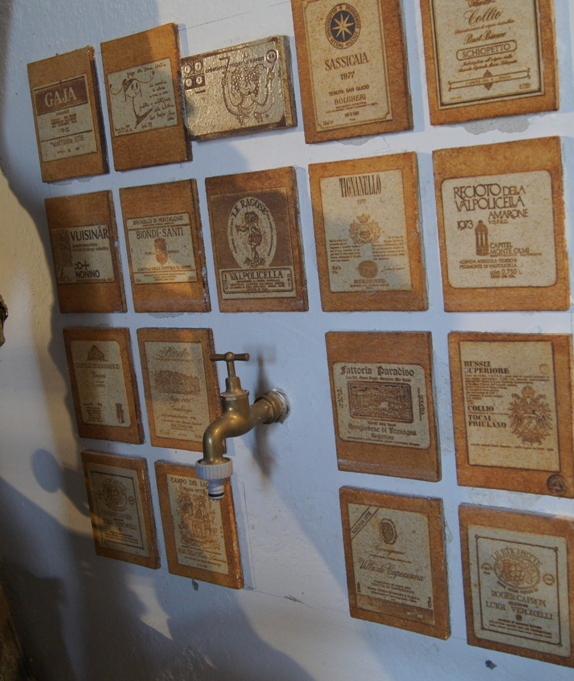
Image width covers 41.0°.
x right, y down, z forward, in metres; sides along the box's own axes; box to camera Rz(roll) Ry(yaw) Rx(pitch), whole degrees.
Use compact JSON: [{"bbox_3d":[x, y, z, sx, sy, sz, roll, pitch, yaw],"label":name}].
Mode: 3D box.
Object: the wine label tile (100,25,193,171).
[{"bbox_3d":[-0.165,-0.280,0.900,0.115,0.151,0.009,0,10,33],"label":"wine label tile"}]

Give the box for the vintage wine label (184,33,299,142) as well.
[{"bbox_3d":[-0.054,-0.270,0.830,0.134,0.091,0.010,2,11,33],"label":"vintage wine label"}]

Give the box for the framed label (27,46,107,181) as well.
[{"bbox_3d":[-0.294,-0.298,1.028,0.121,0.161,0.010,1,11,33],"label":"framed label"}]

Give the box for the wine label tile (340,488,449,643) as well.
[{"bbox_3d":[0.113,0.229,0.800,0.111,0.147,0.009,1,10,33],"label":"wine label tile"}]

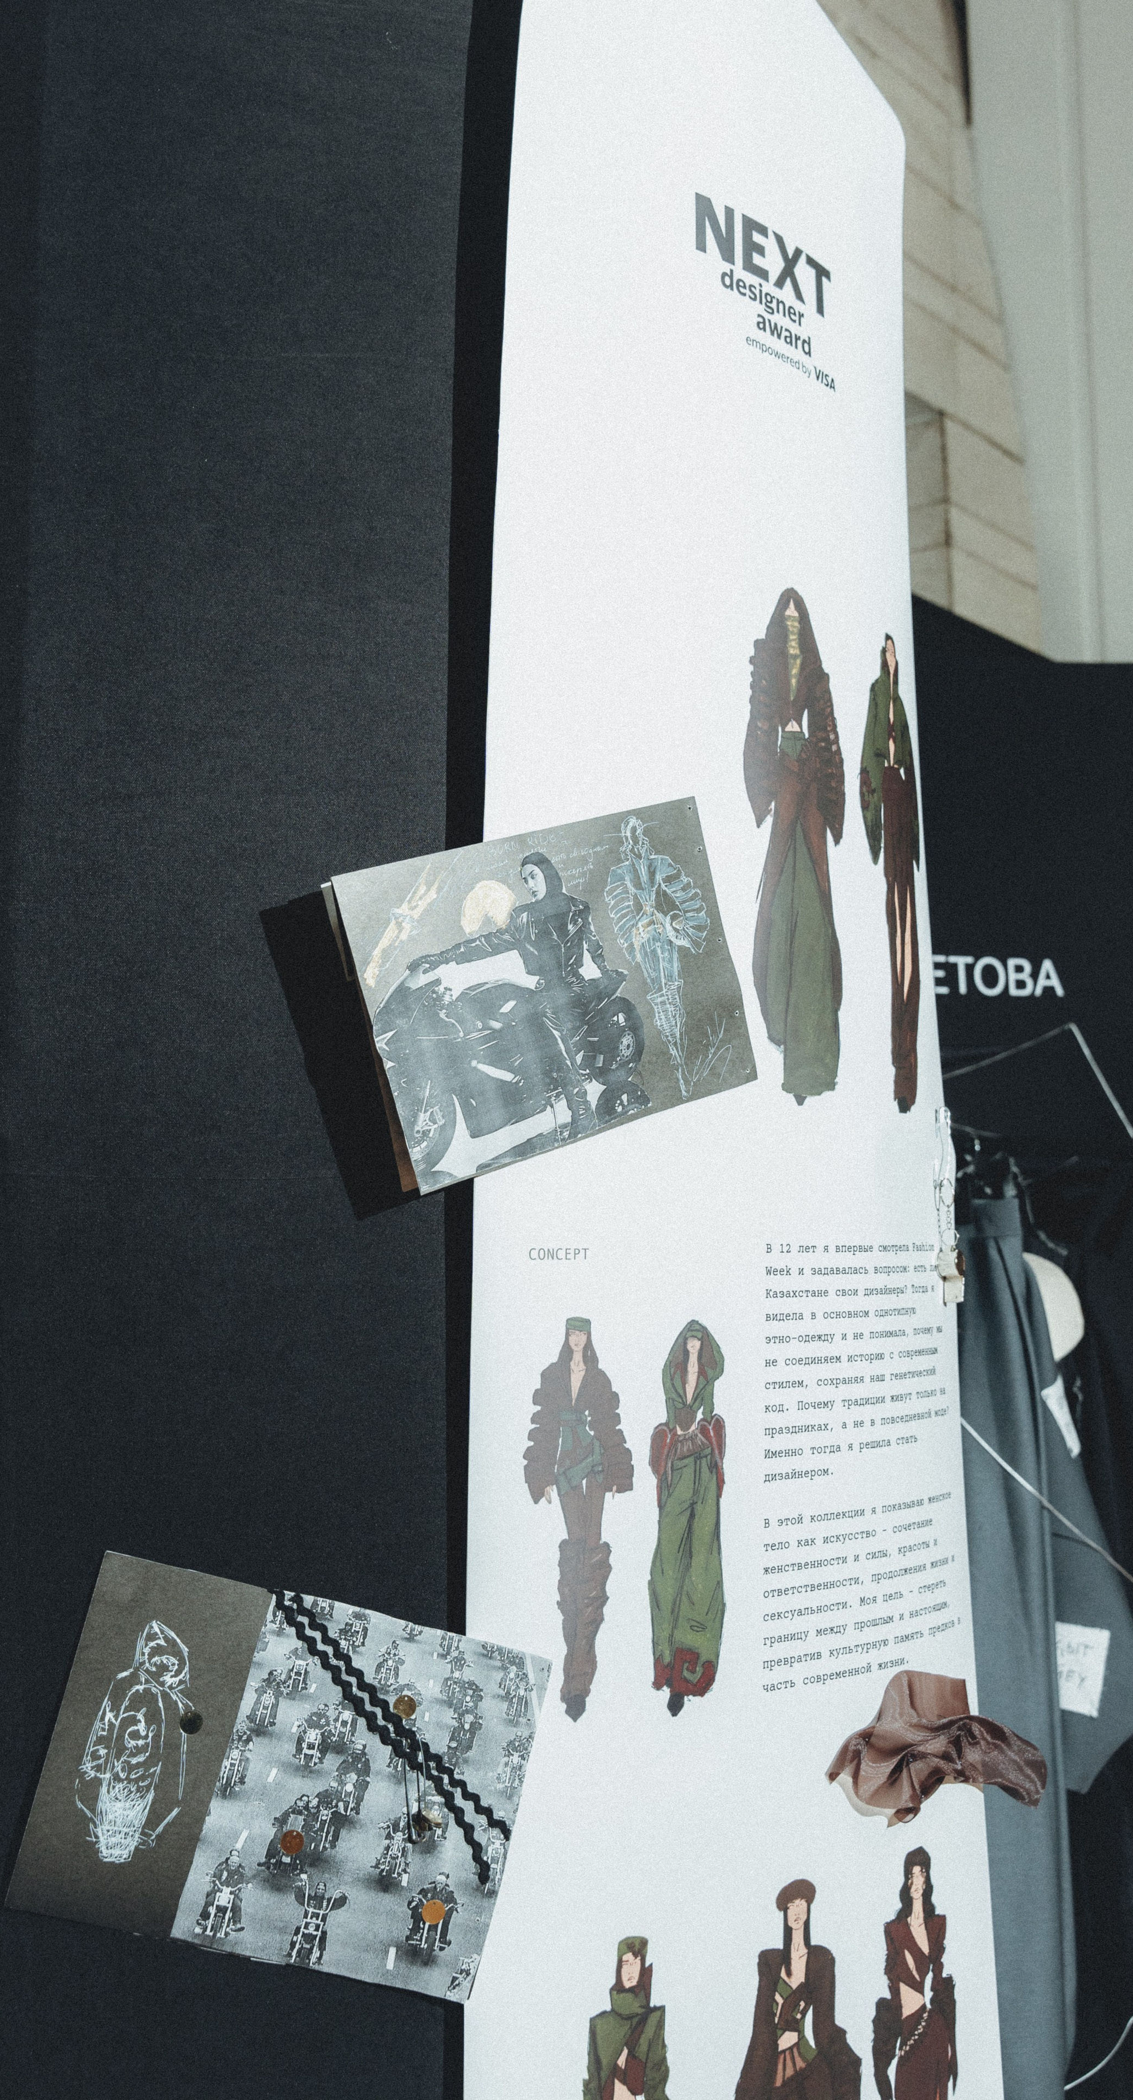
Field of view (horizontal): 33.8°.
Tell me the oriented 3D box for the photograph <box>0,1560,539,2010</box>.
[{"bbox_3d":[-0.172,0.454,1.161,0.293,0.213,0.010,18,-9,-12],"label":"photograph"}]

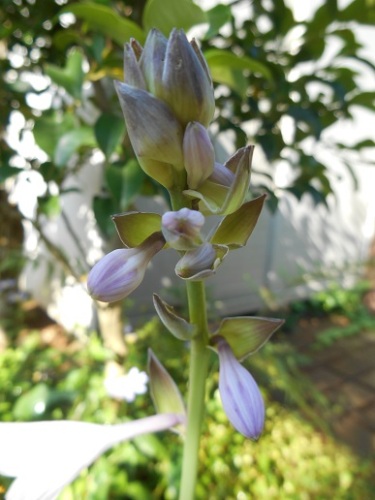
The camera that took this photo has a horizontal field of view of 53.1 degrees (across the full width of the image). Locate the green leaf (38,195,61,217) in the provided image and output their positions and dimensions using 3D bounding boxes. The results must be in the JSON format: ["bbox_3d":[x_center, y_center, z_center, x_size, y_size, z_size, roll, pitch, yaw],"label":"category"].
[{"bbox_3d":[-0.331,-0.107,0.900,0.048,0.050,0.030,0,0,0],"label":"green leaf"}]

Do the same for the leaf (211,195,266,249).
[{"bbox_3d":[0.028,-0.015,0.203,0.021,0.040,0.012,42,-9,16],"label":"leaf"}]

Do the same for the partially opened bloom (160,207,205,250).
[{"bbox_3d":[-0.002,-0.010,0.178,0.020,0.020,0.028,0,20,0],"label":"partially opened bloom"}]

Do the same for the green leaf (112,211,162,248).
[{"bbox_3d":[-0.025,-0.010,0.200,0.034,0.021,0.012,18,-19,9],"label":"green leaf"}]

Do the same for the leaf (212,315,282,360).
[{"bbox_3d":[0.033,0.048,0.205,0.042,0.023,0.013,-13,-15,-14],"label":"leaf"}]

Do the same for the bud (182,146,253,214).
[{"bbox_3d":[0.016,-0.035,0.192,0.021,0.042,0.024,30,11,-39],"label":"bud"}]

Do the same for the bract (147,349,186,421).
[{"bbox_3d":[-0.011,0.073,0.205,0.017,0.042,0.011,-26,3,-24],"label":"bract"}]

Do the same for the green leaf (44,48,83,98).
[{"bbox_3d":[-0.262,-0.376,0.800,0.080,0.100,0.045,12,0,-4],"label":"green leaf"}]

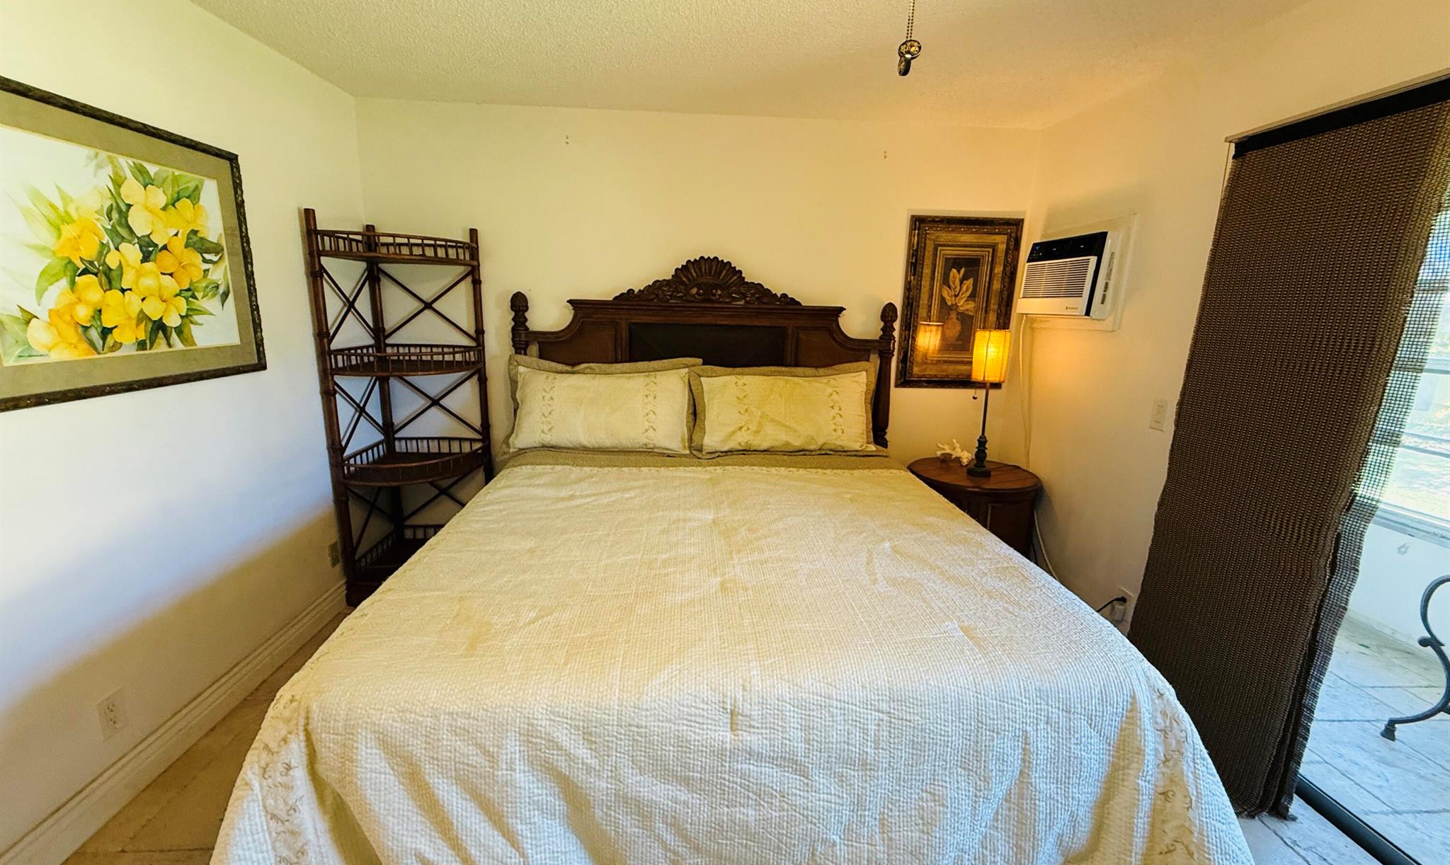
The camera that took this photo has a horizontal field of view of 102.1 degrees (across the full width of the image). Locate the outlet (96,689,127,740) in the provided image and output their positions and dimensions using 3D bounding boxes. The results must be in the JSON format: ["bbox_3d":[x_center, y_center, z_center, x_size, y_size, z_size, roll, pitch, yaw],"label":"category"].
[{"bbox_3d":[-1.714,0.786,1.650,0.010,0.116,0.073,0,12,-4],"label":"outlet"}]

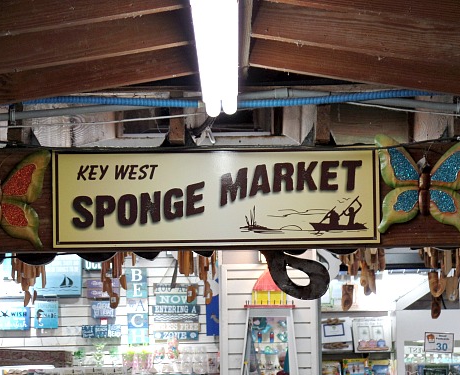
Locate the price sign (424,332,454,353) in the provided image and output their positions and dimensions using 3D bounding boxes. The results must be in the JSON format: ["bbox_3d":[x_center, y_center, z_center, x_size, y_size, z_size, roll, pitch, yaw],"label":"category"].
[{"bbox_3d":[1.210,0.897,9.500,0.164,0.114,0.006,2,-6,-3],"label":"price sign"}]

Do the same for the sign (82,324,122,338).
[{"bbox_3d":[-1.011,1.134,12.986,0.310,0.101,0.035,-1,-4,-3],"label":"sign"}]

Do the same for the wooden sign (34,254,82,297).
[{"bbox_3d":[-1.335,0.679,12.820,0.374,0.346,0.040,-1,-6,-3],"label":"wooden sign"}]

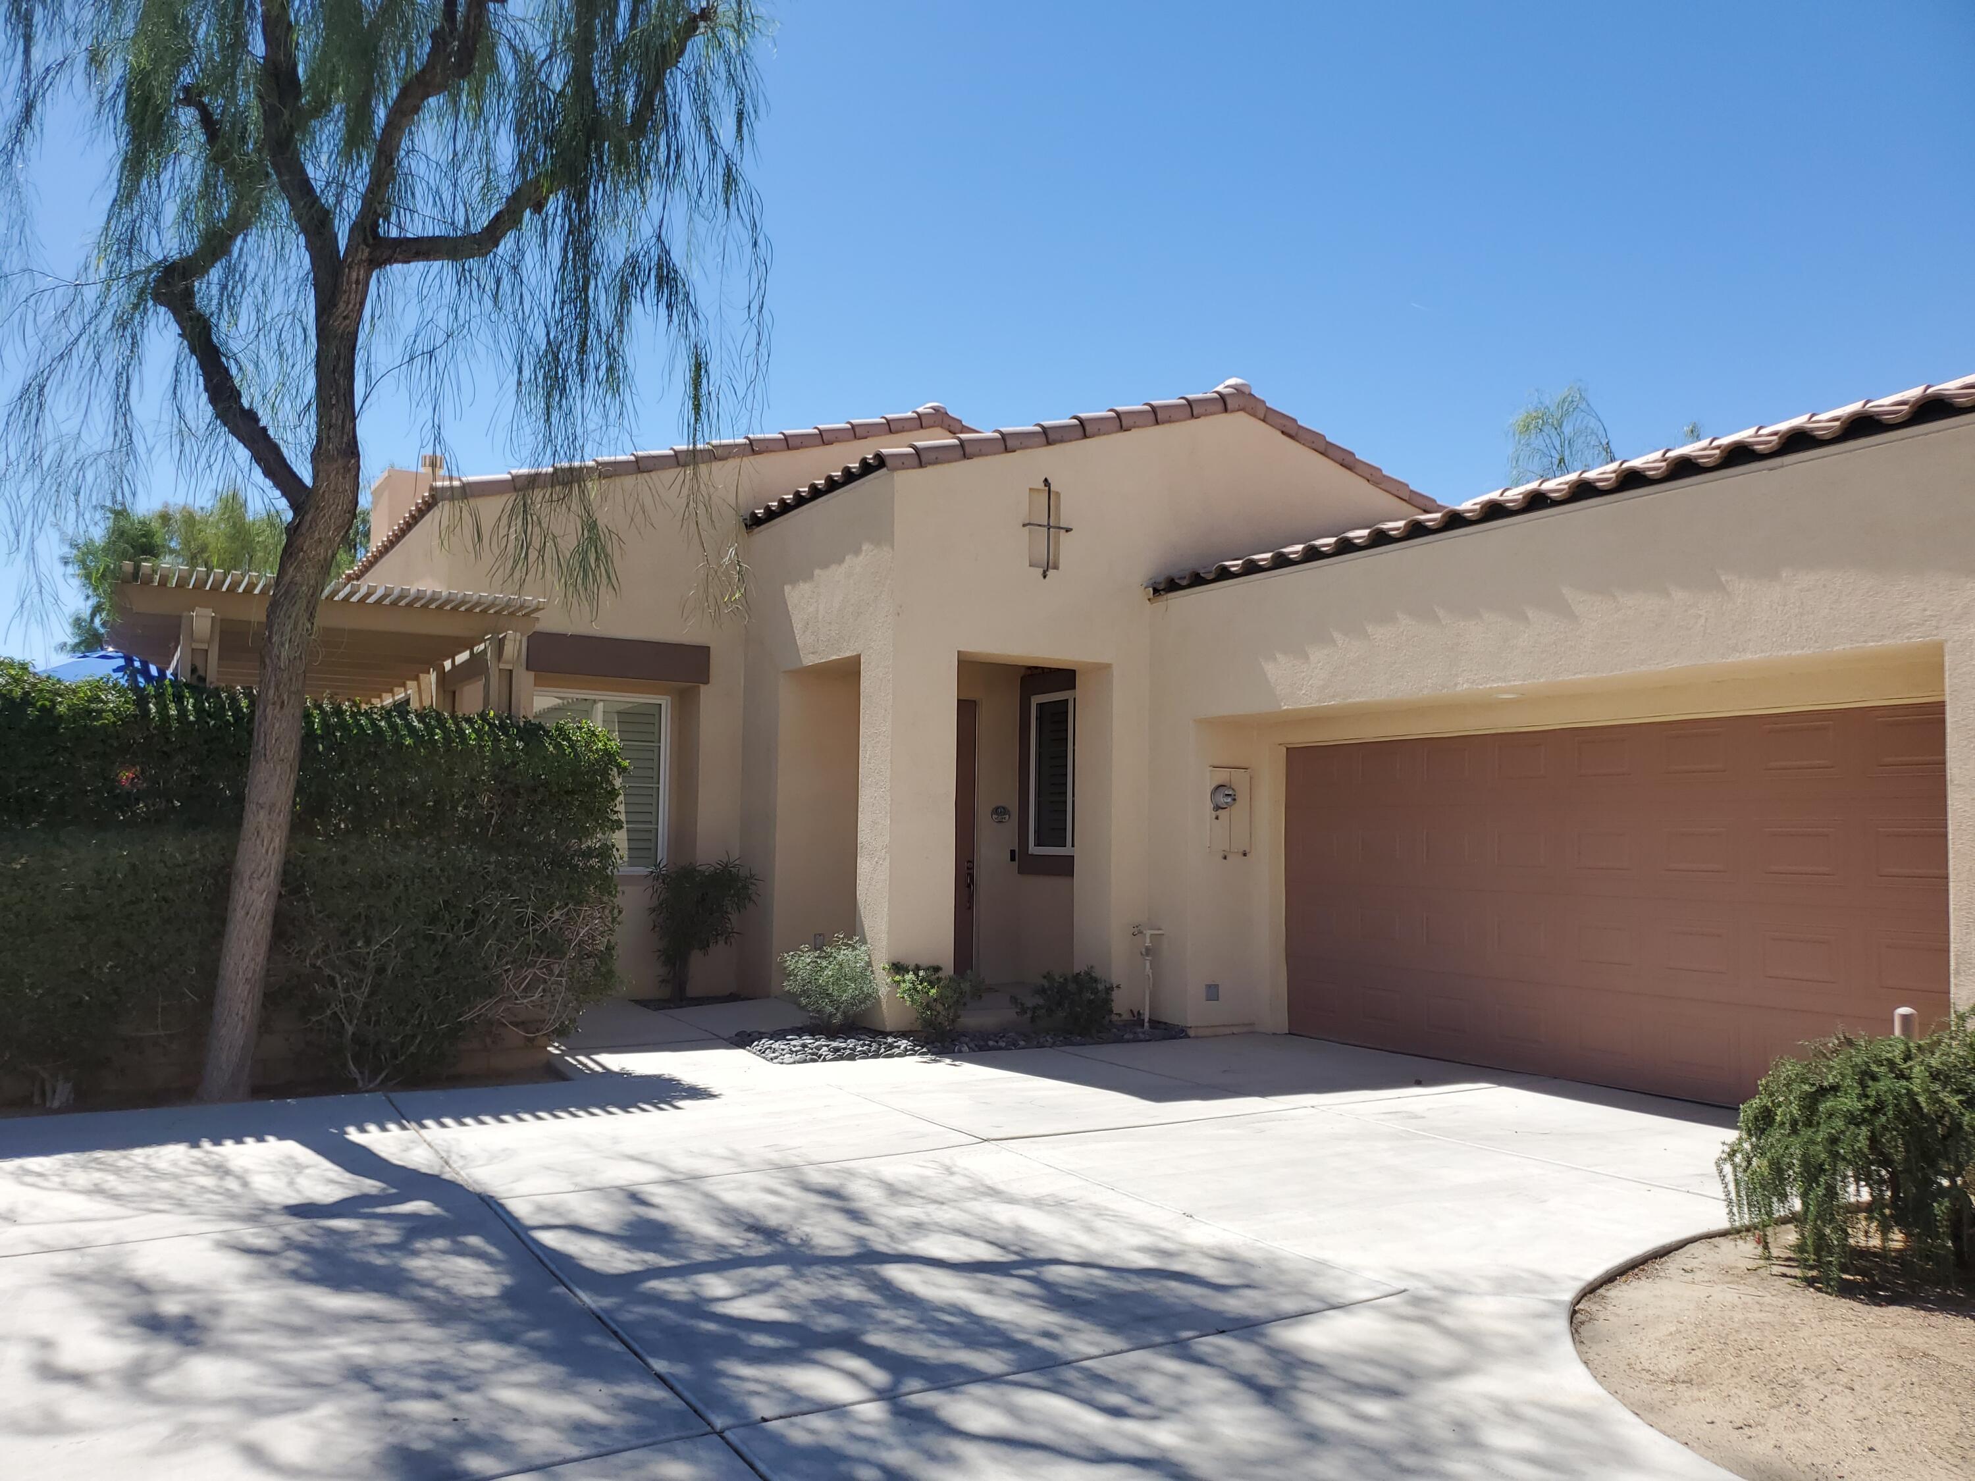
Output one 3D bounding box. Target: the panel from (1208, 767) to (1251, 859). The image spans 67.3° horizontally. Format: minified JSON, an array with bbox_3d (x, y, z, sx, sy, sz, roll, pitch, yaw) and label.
[{"bbox_3d":[1.807,0.522,10.708,0.401,0.621,0.150,3,-5,-31],"label":"panel"}]

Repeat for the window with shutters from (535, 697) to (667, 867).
[{"bbox_3d":[-3.134,0.332,11.995,1.140,1.425,0.120,3,-5,-31],"label":"window with shutters"}]

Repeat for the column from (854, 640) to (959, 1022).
[{"bbox_3d":[-0.563,0.673,10.307,0.523,2.650,0.475,3,-5,-31],"label":"column"}]

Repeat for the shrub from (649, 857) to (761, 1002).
[{"bbox_3d":[-2.212,1.473,11.558,0.800,1.140,0.700,3,-5,-31],"label":"shrub"}]

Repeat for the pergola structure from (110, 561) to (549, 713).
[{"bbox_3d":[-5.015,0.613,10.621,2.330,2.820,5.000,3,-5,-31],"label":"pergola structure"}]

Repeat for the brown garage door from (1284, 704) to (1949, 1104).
[{"bbox_3d":[3.391,0.954,8.738,0.080,2.080,4.700,3,-5,-31],"label":"brown garage door"}]

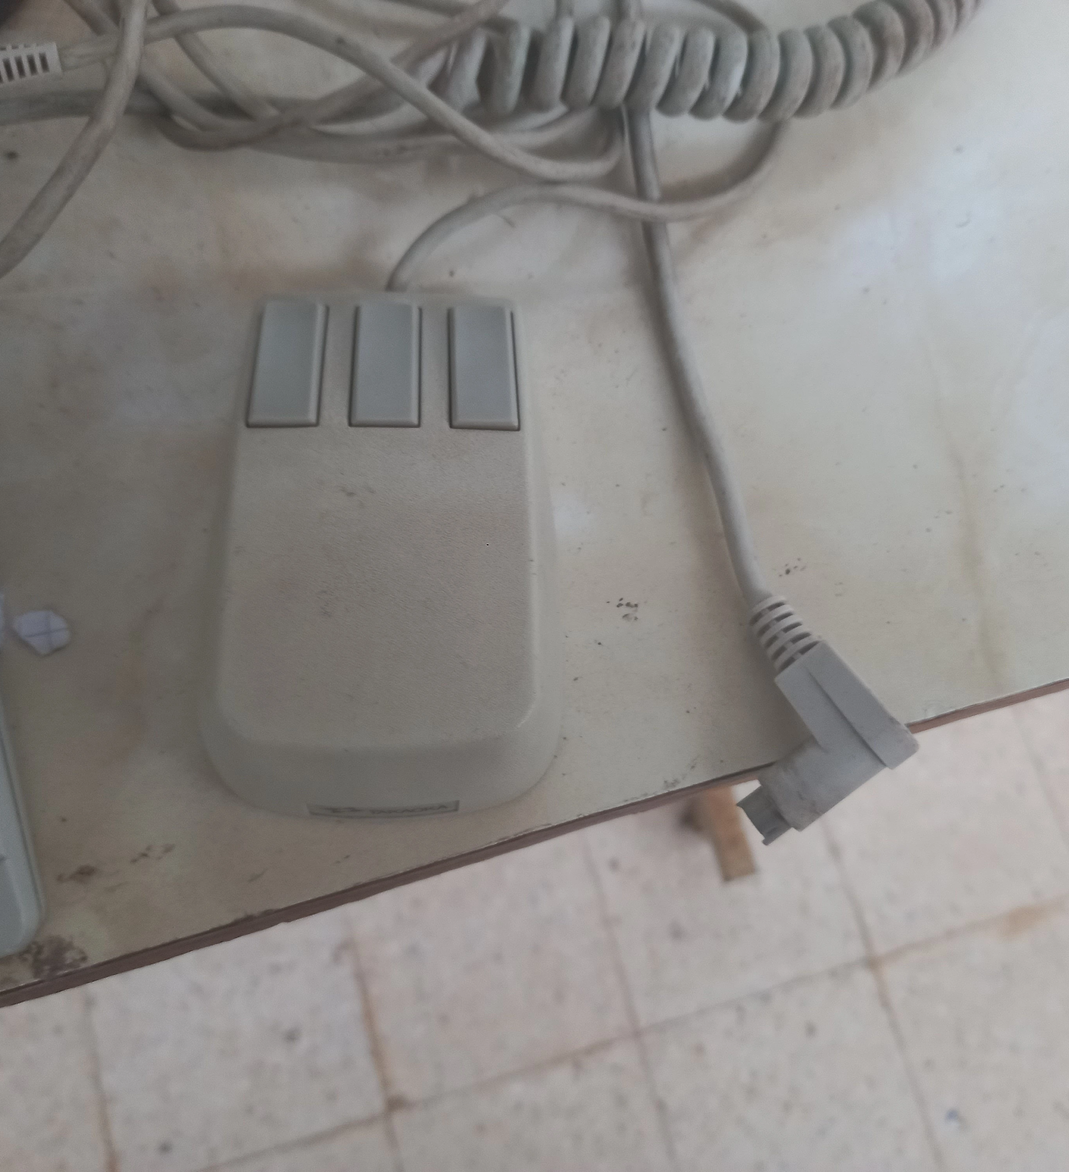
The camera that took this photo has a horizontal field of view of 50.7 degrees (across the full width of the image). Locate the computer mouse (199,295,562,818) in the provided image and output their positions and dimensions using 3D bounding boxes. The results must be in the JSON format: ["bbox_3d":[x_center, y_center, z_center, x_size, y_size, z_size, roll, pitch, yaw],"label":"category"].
[{"bbox_3d":[-0.027,-0.009,0.201,0.066,0.030,0.096,1,73,-6],"label":"computer mouse"}]

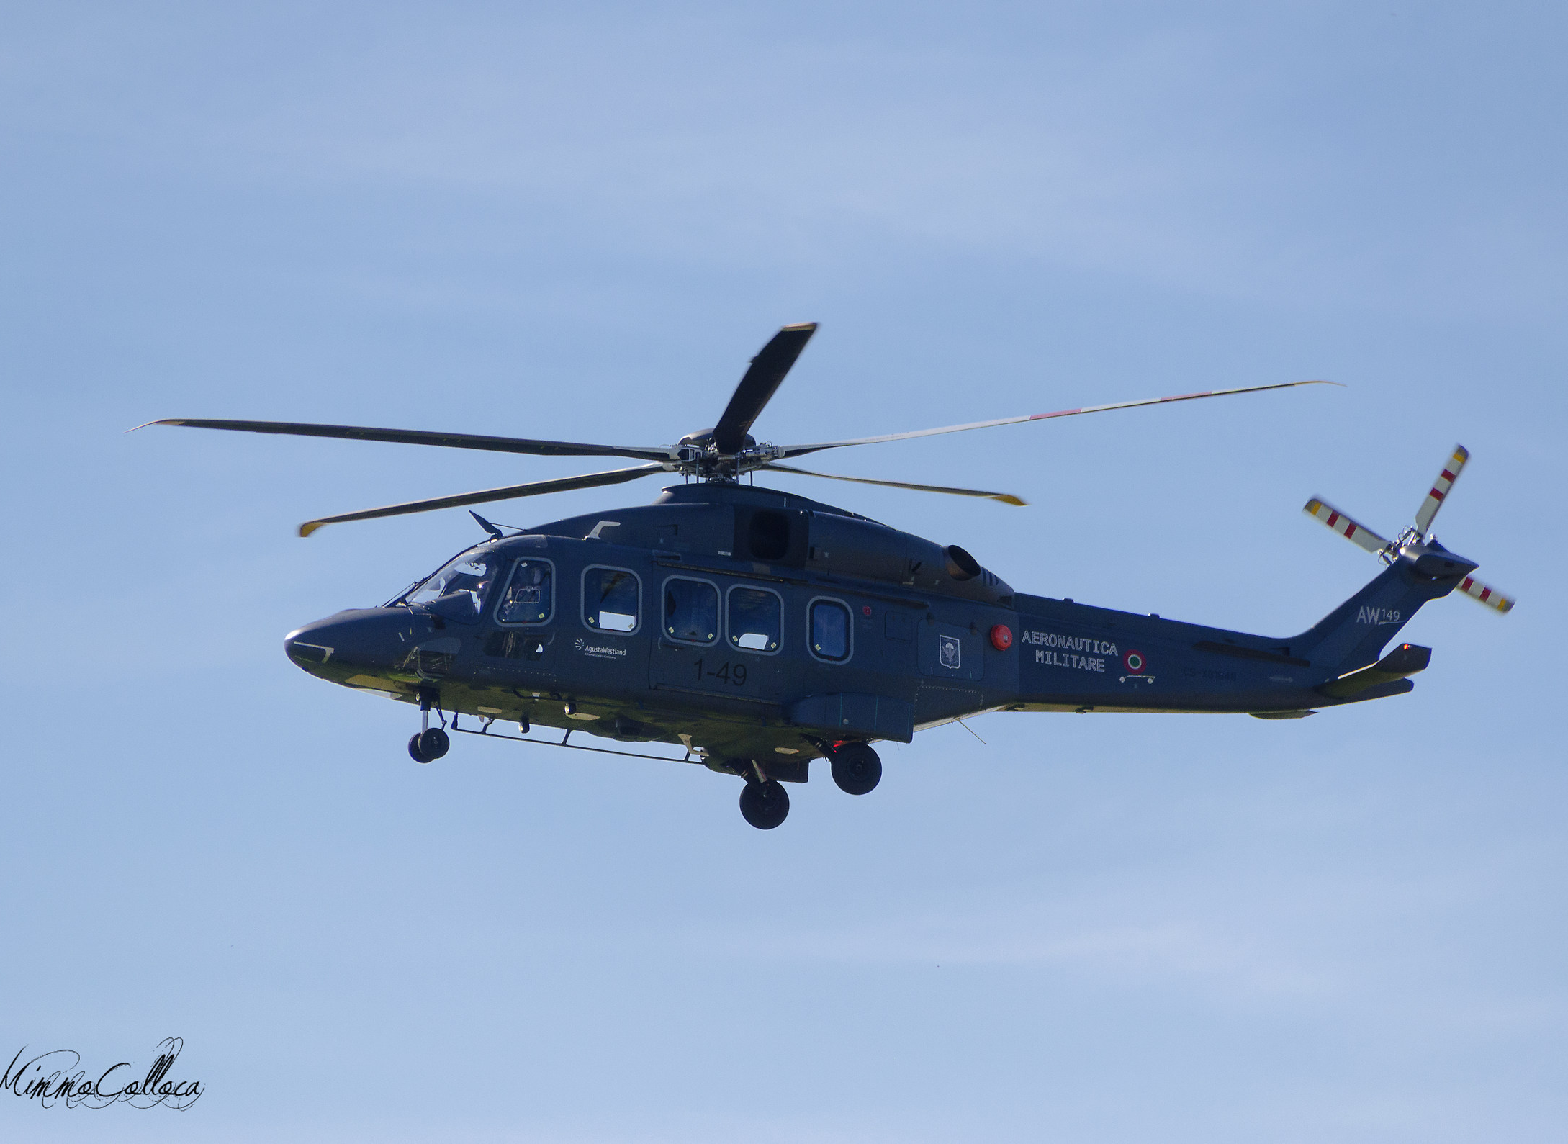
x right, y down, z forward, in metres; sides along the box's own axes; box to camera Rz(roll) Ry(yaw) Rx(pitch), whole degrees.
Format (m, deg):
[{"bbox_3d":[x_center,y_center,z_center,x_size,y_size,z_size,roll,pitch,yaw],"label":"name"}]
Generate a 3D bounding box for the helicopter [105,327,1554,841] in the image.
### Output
[{"bbox_3d":[0.600,0.168,204.799,17.600,5.350,14.200,7,-12,-23],"label":"helicopter"}]

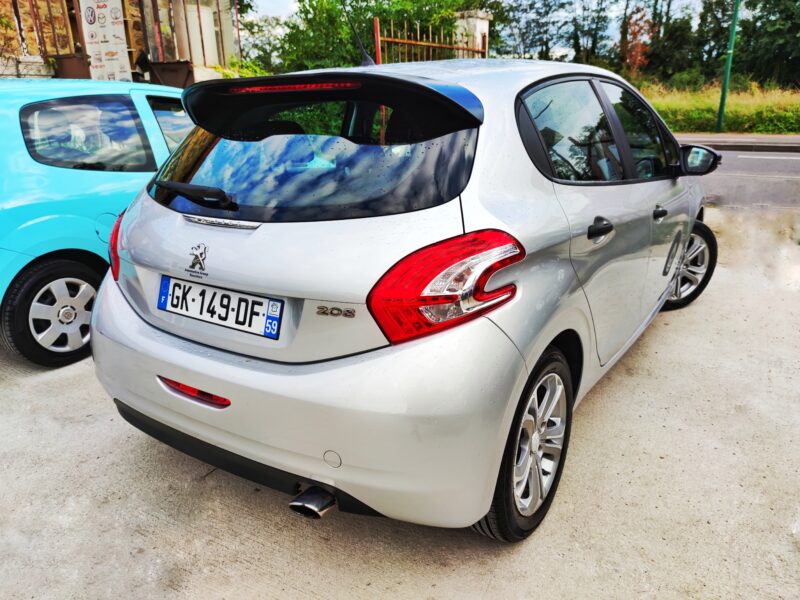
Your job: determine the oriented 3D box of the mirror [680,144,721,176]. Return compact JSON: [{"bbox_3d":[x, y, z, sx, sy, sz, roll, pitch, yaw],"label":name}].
[{"bbox_3d":[1.548,-0.718,2.849,0.185,0.154,0.144,10,21,33],"label":"mirror"}]

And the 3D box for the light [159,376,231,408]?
[{"bbox_3d":[-0.607,0.268,1.654,0.319,0.046,0.051,10,21,33],"label":"light"}]

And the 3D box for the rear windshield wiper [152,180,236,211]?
[{"bbox_3d":[-0.639,-0.326,1.718,0.402,0.082,0.072,10,21,33],"label":"rear windshield wiper"}]

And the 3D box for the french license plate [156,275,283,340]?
[{"bbox_3d":[-0.541,0.014,1.627,0.525,0.115,0.022,10,4,33],"label":"french license plate"}]

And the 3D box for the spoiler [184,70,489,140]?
[{"bbox_3d":[-0.272,-0.647,1.850,1.215,0.180,0.237,10,21,33],"label":"spoiler"}]

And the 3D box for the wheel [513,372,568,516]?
[{"bbox_3d":[0.387,0.444,1.803,0.160,0.458,0.458,10,21,33],"label":"wheel"}]

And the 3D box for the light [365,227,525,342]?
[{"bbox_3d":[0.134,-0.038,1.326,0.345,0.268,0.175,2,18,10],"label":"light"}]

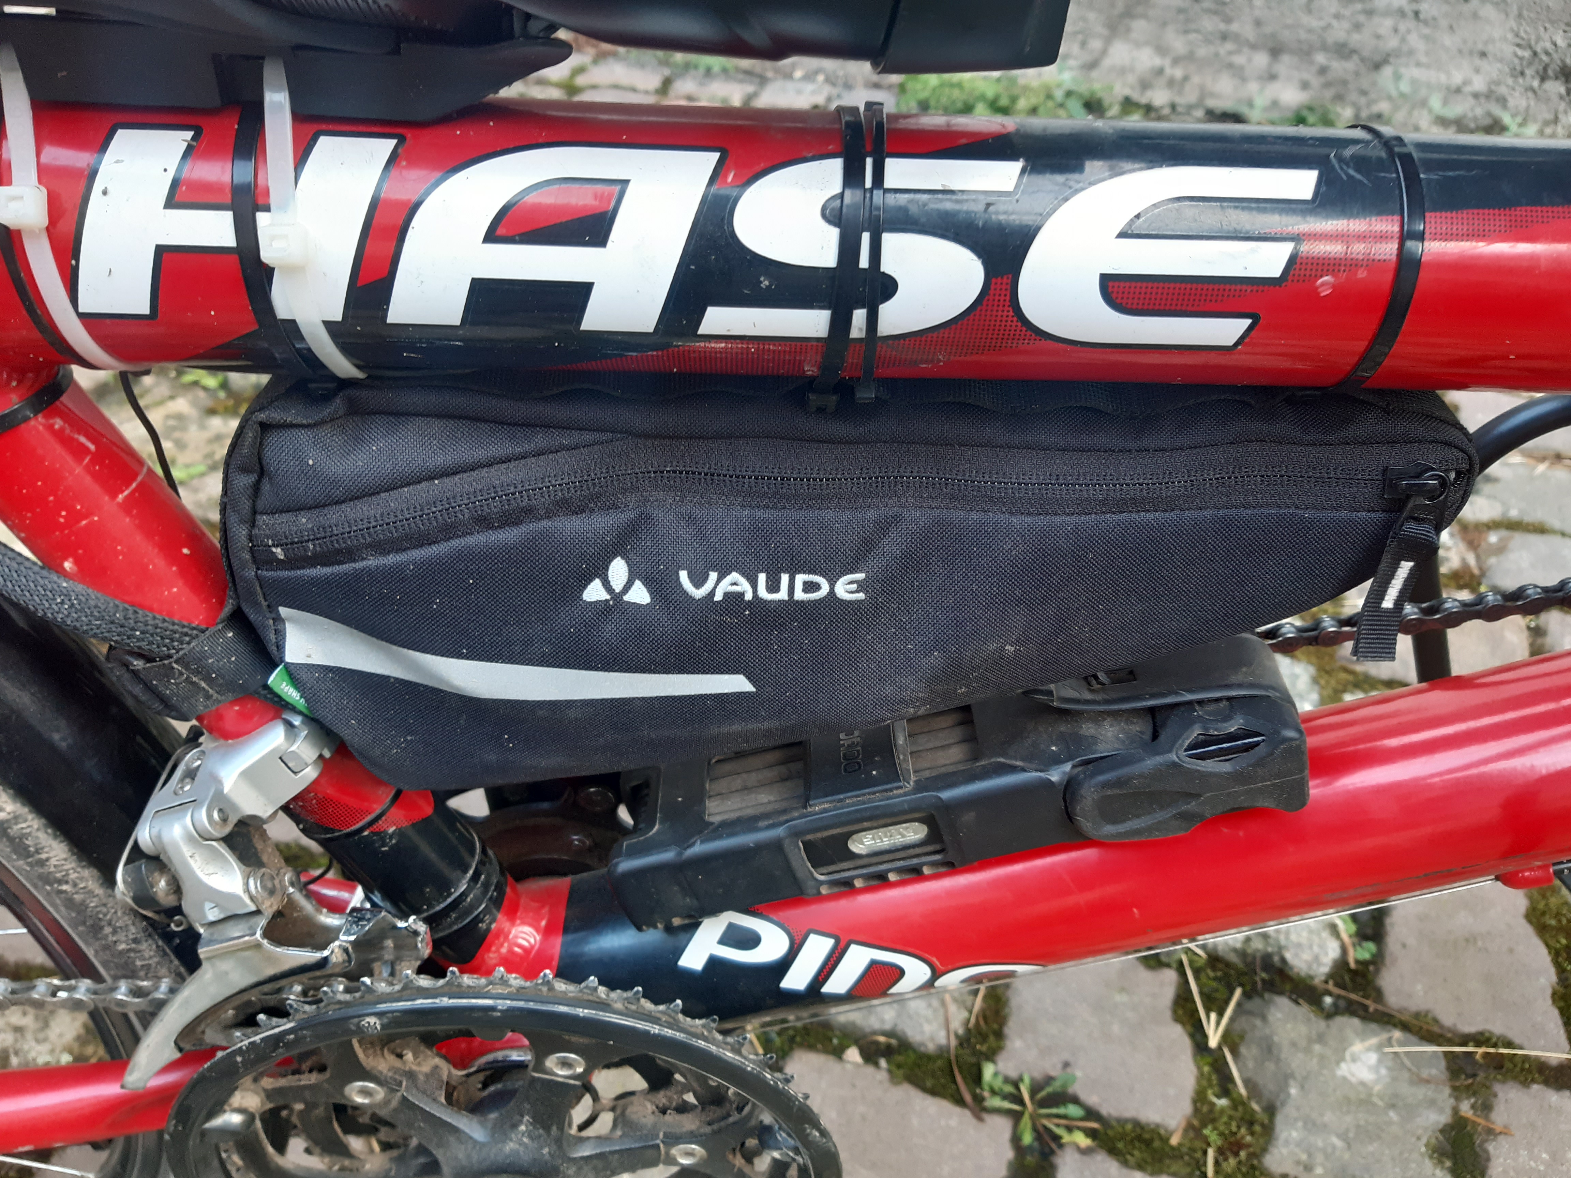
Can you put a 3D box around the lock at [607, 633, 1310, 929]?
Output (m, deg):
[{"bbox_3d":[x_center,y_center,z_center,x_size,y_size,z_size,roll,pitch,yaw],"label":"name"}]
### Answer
[{"bbox_3d":[0.047,0.058,0.357,0.200,0.049,0.048,-15,37,11],"label":"lock"}]

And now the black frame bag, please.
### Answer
[{"bbox_3d":[0.012,-0.005,0.307,0.280,0.119,0.056,1,38,-2],"label":"black frame bag"}]

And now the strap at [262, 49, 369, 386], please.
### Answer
[{"bbox_3d":[-0.095,-0.078,0.247,0.009,0.067,0.061,3,38,3],"label":"strap"}]

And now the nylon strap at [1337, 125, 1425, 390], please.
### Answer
[{"bbox_3d":[0.121,-0.071,0.258,0.005,0.058,0.058,2,38,-3],"label":"nylon strap"}]

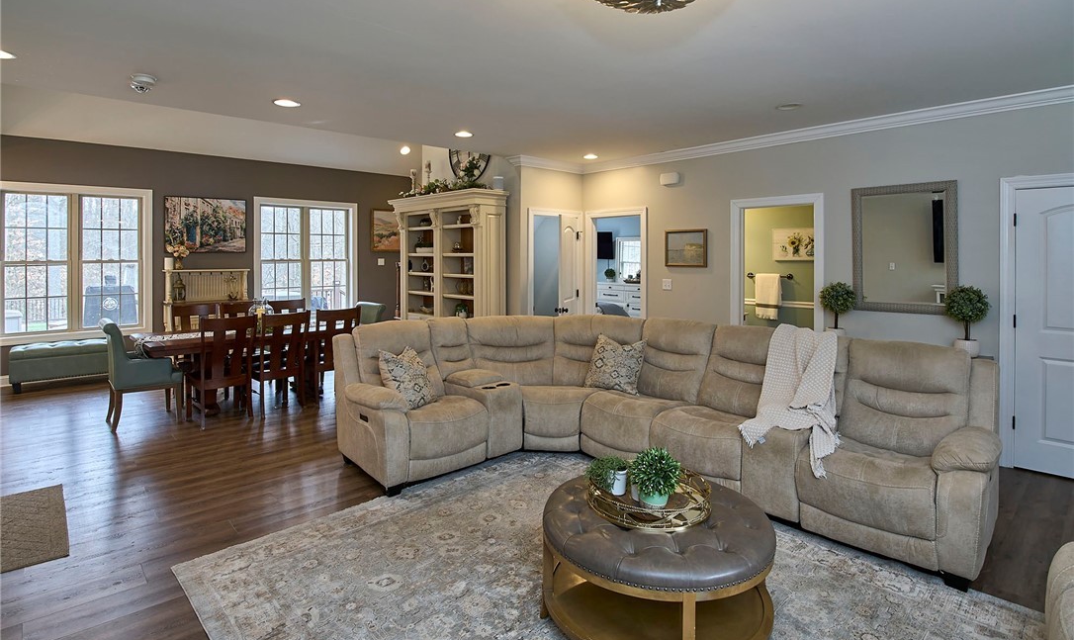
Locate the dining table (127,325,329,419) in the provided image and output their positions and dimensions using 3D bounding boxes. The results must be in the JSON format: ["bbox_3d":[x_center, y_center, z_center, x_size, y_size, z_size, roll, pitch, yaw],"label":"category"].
[{"bbox_3d":[-3.198,0.498,5.832,2.204,0.789,0.974,-4,6,-41],"label":"dining table"}]

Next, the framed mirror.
[{"bbox_3d":[2.983,-0.576,4.131,0.738,1.035,0.051,4,6,43],"label":"framed mirror"}]

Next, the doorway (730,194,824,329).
[{"bbox_3d":[2.300,-0.106,4.910,0.881,2.163,0.154,4,6,43],"label":"doorway"}]

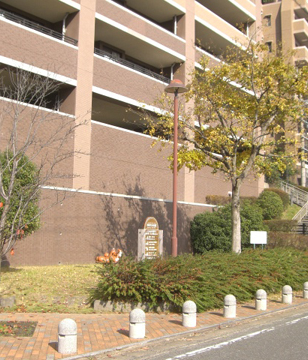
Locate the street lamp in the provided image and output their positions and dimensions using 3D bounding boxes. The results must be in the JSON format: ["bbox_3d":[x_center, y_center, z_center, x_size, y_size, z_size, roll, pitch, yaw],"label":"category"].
[{"bbox_3d":[0.544,0.032,13.598,0.610,5.248,0.610,1,-6,0],"label":"street lamp"}]

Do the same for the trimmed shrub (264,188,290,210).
[{"bbox_3d":[7.884,1.272,33.500,1.600,1.500,1.600,-4,-8,37],"label":"trimmed shrub"}]

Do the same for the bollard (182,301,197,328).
[{"bbox_3d":[0.640,2.411,9.546,0.246,0.447,0.246,1,-6,0],"label":"bollard"}]

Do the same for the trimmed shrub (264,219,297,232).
[{"bbox_3d":[6.451,2.383,27.300,1.800,0.800,0.900,-4,-8,37],"label":"trimmed shrub"}]

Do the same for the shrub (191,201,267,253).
[{"bbox_3d":[3.012,2.021,21.300,3.050,2.450,2.400,1,-6,0],"label":"shrub"}]

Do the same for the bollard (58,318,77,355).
[{"bbox_3d":[-1.154,2.095,7.070,0.250,0.445,0.250,1,-6,0],"label":"bollard"}]

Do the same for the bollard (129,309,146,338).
[{"bbox_3d":[-0.261,2.275,8.412,0.246,0.447,0.246,1,-6,0],"label":"bollard"}]

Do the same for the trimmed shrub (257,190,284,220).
[{"bbox_3d":[6.744,1.493,30.500,1.600,1.750,1.600,-4,-8,37],"label":"trimmed shrub"}]

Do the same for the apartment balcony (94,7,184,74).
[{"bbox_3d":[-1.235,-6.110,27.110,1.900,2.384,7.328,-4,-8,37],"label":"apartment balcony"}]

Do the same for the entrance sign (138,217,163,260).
[{"bbox_3d":[-0.112,2.064,17.707,0.180,1.640,1.150,-4,-8,37],"label":"entrance sign"}]

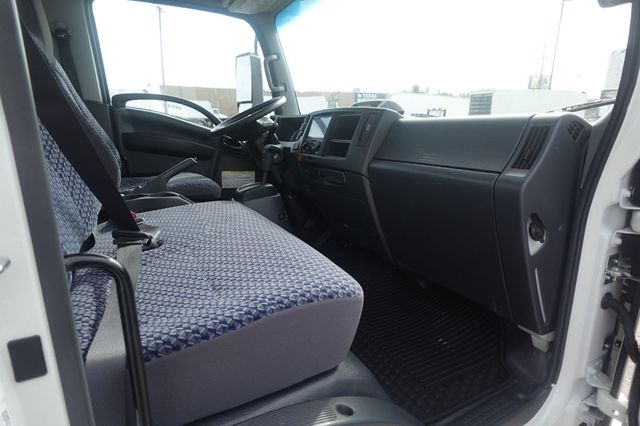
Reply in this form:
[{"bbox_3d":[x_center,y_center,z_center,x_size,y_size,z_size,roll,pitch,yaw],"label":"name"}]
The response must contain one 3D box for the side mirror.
[{"bbox_3d":[-0.513,-0.888,2.532,0.190,0.440,0.100,12,17,40],"label":"side mirror"}]

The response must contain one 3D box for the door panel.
[{"bbox_3d":[-0.739,-0.312,2.173,0.900,0.700,0.120,-6,15,-29],"label":"door panel"}]

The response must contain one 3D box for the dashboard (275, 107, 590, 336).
[{"bbox_3d":[0.195,-0.158,1.702,0.370,0.620,1.720,-6,15,-29],"label":"dashboard"}]

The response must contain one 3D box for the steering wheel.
[{"bbox_3d":[-0.364,-0.493,1.868,0.430,0.090,0.430,-34,26,-19],"label":"steering wheel"}]

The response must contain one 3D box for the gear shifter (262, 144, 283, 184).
[{"bbox_3d":[-0.223,-0.225,1.673,0.090,0.180,0.055,-6,15,-29],"label":"gear shifter"}]

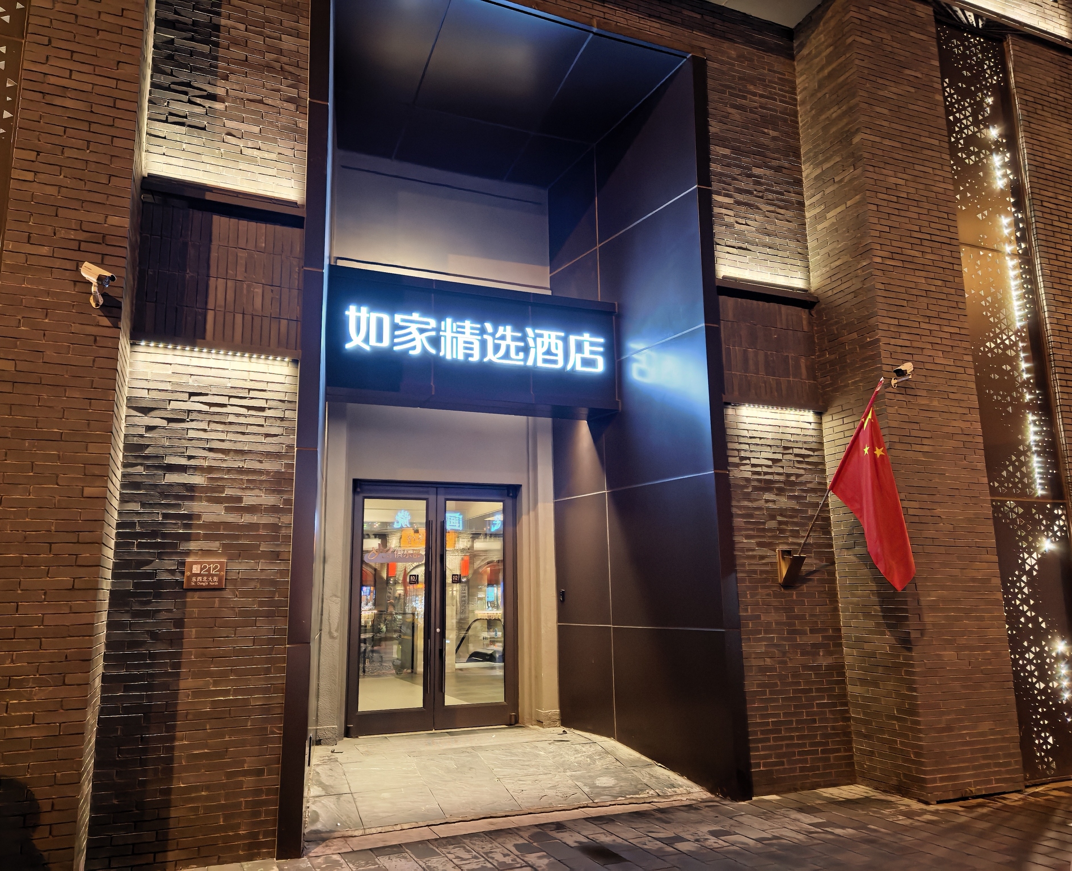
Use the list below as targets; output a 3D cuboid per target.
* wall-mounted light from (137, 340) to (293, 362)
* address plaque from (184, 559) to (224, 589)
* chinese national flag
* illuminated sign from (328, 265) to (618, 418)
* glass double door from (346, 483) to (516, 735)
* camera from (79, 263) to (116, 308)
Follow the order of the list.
[{"bbox_3d":[-2.175,-0.571,5.498,0.972,0.030,0.030,4,-12,-23],"label":"wall-mounted light"},{"bbox_3d":[-2.154,0.904,5.247,0.244,0.189,0.020,4,-12,-23],"label":"address plaque"},{"bbox_3d":[2.619,0.446,6.410,0.270,1.579,0.783,4,-12,-23],"label":"chinese national flag"},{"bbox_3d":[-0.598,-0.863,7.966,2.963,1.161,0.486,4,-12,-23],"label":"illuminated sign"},{"bbox_3d":[-1.052,1.800,8.506,1.829,2.538,0.100,4,-12,-23],"label":"glass double door"},{"bbox_3d":[-2.446,-0.859,4.515,0.280,0.250,0.170,8,-8,20],"label":"camera"}]

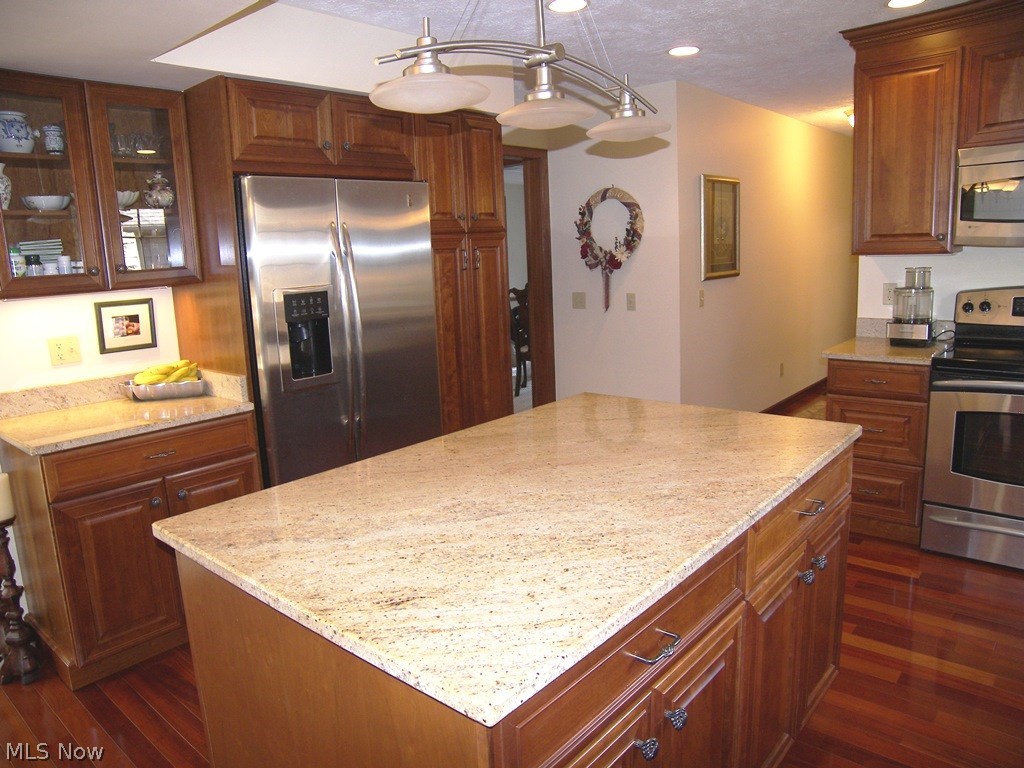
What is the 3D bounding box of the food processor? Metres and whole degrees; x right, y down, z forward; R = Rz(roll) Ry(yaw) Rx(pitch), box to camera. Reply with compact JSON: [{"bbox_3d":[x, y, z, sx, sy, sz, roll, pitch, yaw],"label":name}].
[{"bbox_3d":[2.032,-0.398,3.622,0.198,0.386,0.247,4,13,29],"label":"food processor"}]

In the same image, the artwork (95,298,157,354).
[{"bbox_3d":[-1.617,-0.244,2.982,0.020,0.209,0.228,8,15,40],"label":"artwork"}]

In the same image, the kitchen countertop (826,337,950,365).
[{"bbox_3d":[1.917,-0.170,3.576,0.477,0.034,0.629,8,15,40],"label":"kitchen countertop"}]

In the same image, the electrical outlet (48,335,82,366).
[{"bbox_3d":[-1.774,-0.131,2.825,0.008,0.111,0.107,8,15,40],"label":"electrical outlet"}]

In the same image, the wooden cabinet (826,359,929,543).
[{"bbox_3d":[1.944,0.271,3.667,0.452,0.873,0.601,8,15,40],"label":"wooden cabinet"}]

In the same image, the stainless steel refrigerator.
[{"bbox_3d":[-0.882,-0.017,3.326,0.683,1.766,0.936,8,15,40],"label":"stainless steel refrigerator"}]

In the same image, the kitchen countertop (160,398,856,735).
[{"bbox_3d":[0.136,0.237,1.882,1.026,0.034,1.693,8,15,40],"label":"kitchen countertop"}]

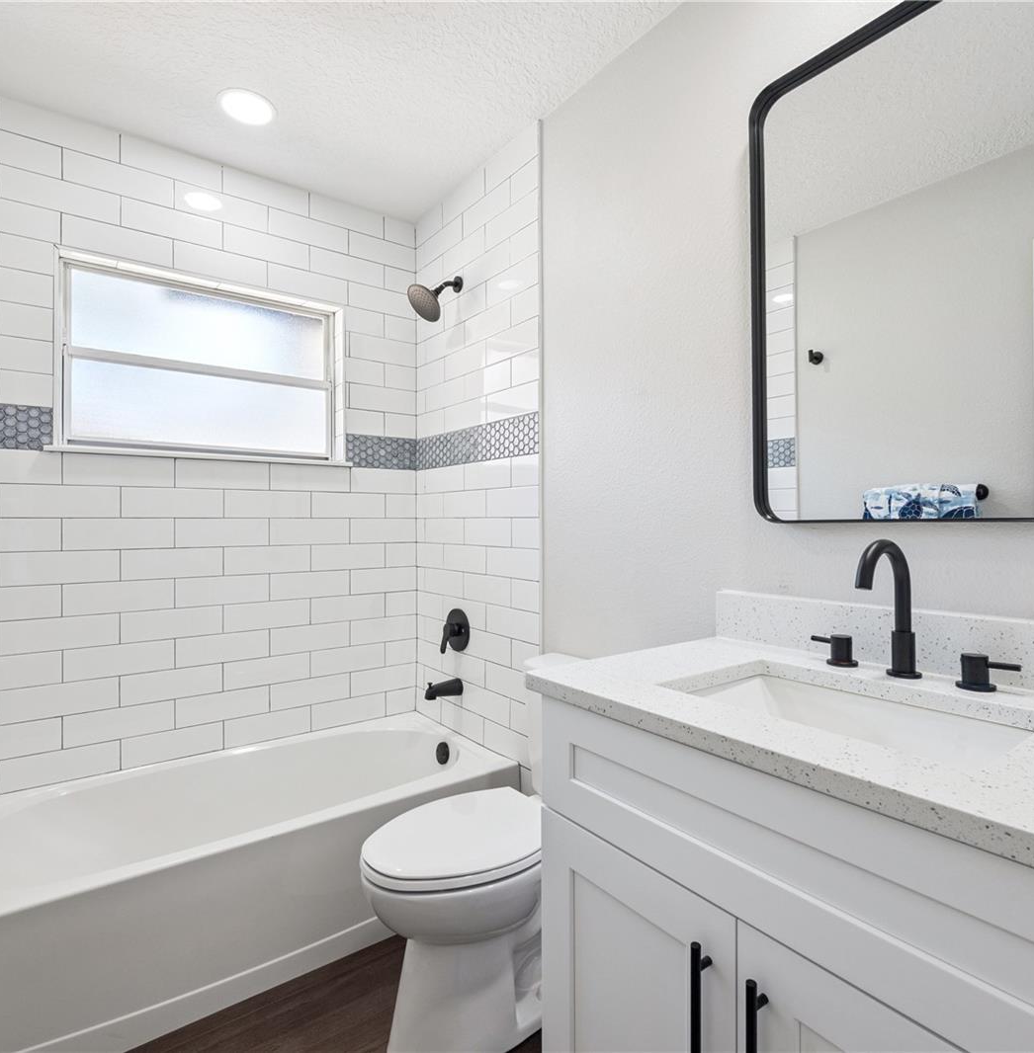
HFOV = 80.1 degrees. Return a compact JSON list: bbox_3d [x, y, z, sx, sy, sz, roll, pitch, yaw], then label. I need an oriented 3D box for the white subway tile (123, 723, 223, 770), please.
[{"bbox_3d":[-1.152,0.732,2.071,0.301,0.099,0.009,0,0,-36],"label":"white subway tile"}]

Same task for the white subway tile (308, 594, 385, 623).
[{"bbox_3d":[-0.664,0.328,2.444,0.304,0.100,0.010,0,0,-36],"label":"white subway tile"}]

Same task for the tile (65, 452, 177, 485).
[{"bbox_3d":[-1.277,-0.181,1.980,0.303,0.100,0.010,0,0,-37],"label":"tile"}]

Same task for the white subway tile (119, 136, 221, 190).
[{"bbox_3d":[-1.165,-1.223,2.082,0.303,0.094,0.010,0,0,-36],"label":"white subway tile"}]

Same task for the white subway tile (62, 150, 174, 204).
[{"bbox_3d":[-1.286,-1.123,1.991,0.301,0.099,0.009,0,0,-36],"label":"white subway tile"}]

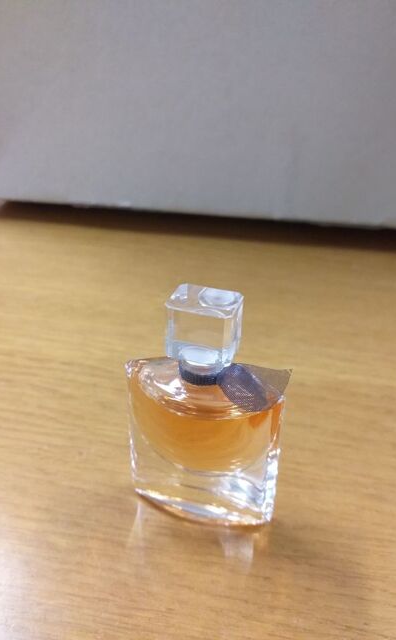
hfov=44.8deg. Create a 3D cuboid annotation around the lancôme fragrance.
[{"bbox_3d":[0.001,0.021,0.107,0.036,0.055,0.015,9,27,16],"label":"lancôme fragrance"}]

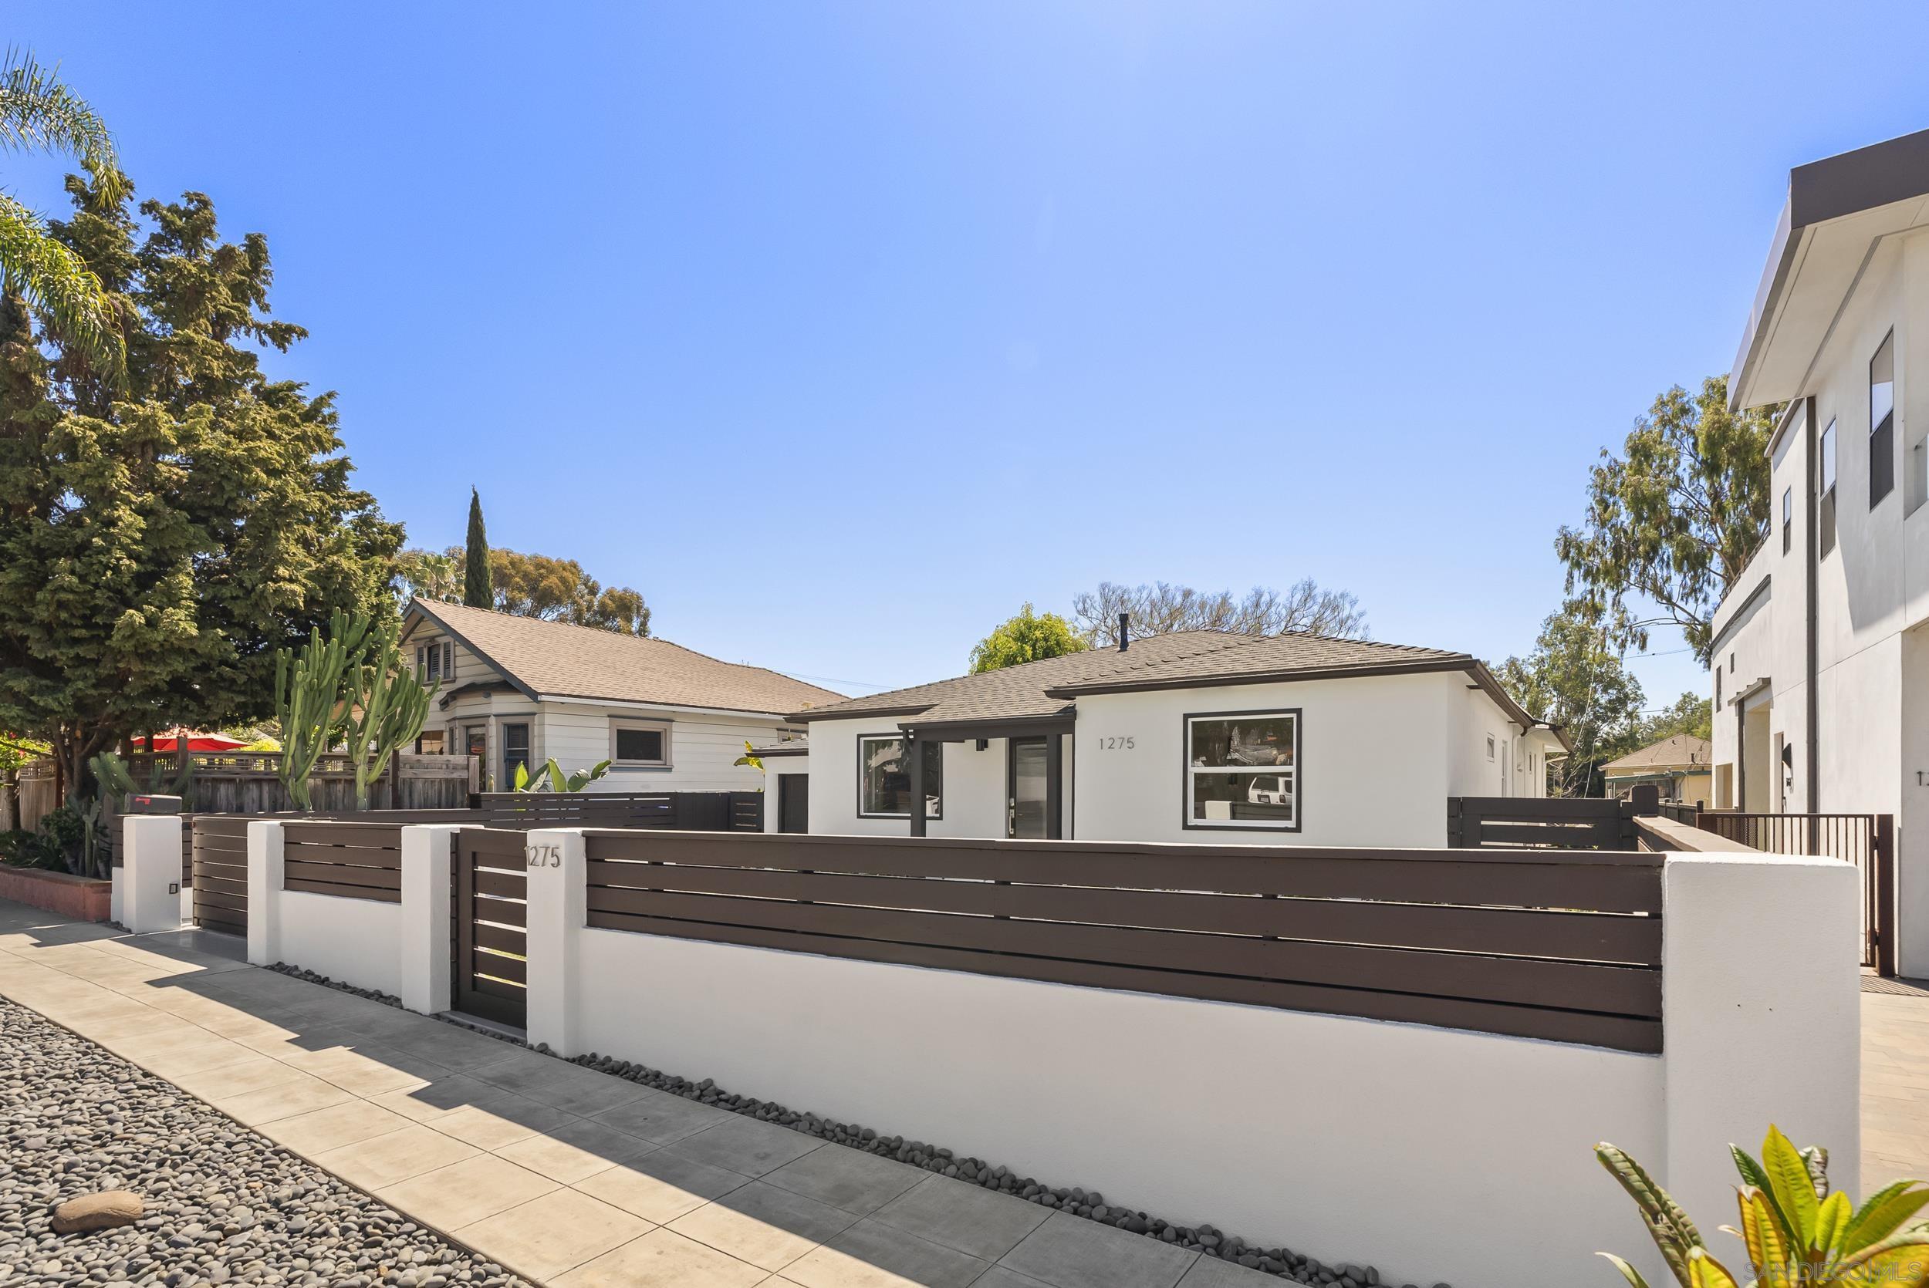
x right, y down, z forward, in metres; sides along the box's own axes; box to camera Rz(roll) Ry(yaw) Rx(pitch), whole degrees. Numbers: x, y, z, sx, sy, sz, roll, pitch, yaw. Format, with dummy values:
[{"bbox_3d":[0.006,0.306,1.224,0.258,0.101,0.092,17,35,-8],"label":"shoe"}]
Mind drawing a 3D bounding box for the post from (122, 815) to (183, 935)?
[{"bbox_3d":[-9.931,2.827,10.527,0.420,1.400,0.410,-4,-8,33],"label":"post"}]

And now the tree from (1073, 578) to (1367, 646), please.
[{"bbox_3d":[8.690,2.190,29.000,10.000,8.800,9.400,0,-3,0],"label":"tree"}]

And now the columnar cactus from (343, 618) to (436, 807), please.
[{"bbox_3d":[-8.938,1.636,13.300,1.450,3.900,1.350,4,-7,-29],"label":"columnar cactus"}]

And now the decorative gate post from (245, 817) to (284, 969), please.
[{"bbox_3d":[-6.778,2.462,8.551,0.420,1.400,0.410,-4,-8,33],"label":"decorative gate post"}]

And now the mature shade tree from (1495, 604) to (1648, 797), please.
[{"bbox_3d":[19.947,2.214,28.000,5.200,7.800,5.000,-4,-8,33],"label":"mature shade tree"}]

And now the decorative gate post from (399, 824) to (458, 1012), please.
[{"bbox_3d":[-4.018,2.110,6.639,0.420,1.400,0.410,-4,-8,33],"label":"decorative gate post"}]

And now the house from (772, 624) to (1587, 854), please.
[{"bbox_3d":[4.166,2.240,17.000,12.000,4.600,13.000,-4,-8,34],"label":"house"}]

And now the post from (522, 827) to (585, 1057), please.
[{"bbox_3d":[-2.515,1.910,5.557,0.420,1.400,0.410,-4,-8,33],"label":"post"}]

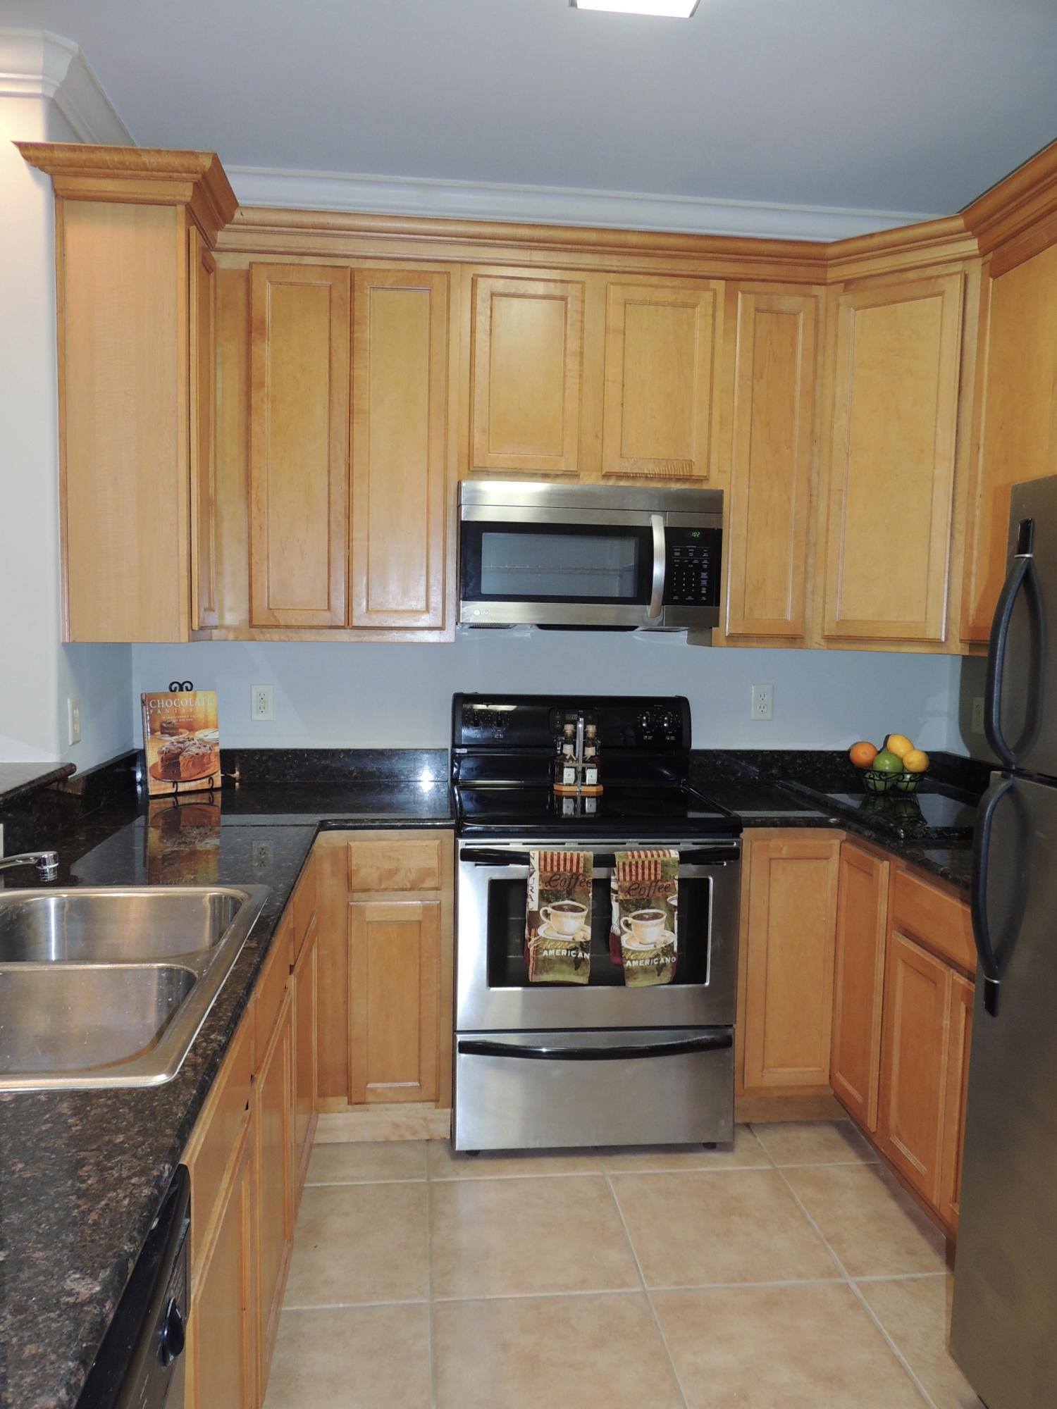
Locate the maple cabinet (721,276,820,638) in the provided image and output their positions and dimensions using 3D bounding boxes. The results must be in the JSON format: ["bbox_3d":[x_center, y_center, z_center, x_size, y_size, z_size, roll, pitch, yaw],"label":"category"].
[{"bbox_3d":[0.720,-0.703,2.905,0.238,1.002,0.025,1,5,-6],"label":"maple cabinet"}]

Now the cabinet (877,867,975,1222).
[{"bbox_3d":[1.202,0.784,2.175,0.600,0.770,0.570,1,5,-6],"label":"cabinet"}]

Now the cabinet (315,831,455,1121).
[{"bbox_3d":[-0.409,0.696,2.901,0.370,0.785,0.625,1,5,-6],"label":"cabinet"}]

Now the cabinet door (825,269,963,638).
[{"bbox_3d":[1.045,-0.688,2.803,0.340,1.002,0.025,5,6,37],"label":"cabinet door"}]

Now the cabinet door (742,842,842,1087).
[{"bbox_3d":[0.720,0.717,2.691,0.254,0.702,0.026,0,4,-6],"label":"cabinet door"}]

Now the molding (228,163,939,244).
[{"bbox_3d":[0.140,-1.547,3.040,2.570,0.087,0.087,0,4,-6],"label":"molding"}]

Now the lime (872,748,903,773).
[{"bbox_3d":[1.064,0.175,2.896,0.088,0.085,0.088,0,4,-6],"label":"lime"}]

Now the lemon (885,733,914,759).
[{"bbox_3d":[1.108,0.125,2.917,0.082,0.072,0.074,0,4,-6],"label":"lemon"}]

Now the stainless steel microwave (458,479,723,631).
[{"bbox_3d":[0.164,-0.433,2.970,0.758,0.408,0.400,0,4,-6],"label":"stainless steel microwave"}]

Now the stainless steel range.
[{"bbox_3d":[0.161,0.588,2.888,0.760,1.190,0.690,1,5,-6],"label":"stainless steel range"}]

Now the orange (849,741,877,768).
[{"bbox_3d":[0.993,0.150,2.904,0.084,0.083,0.084,1,5,-6],"label":"orange"}]

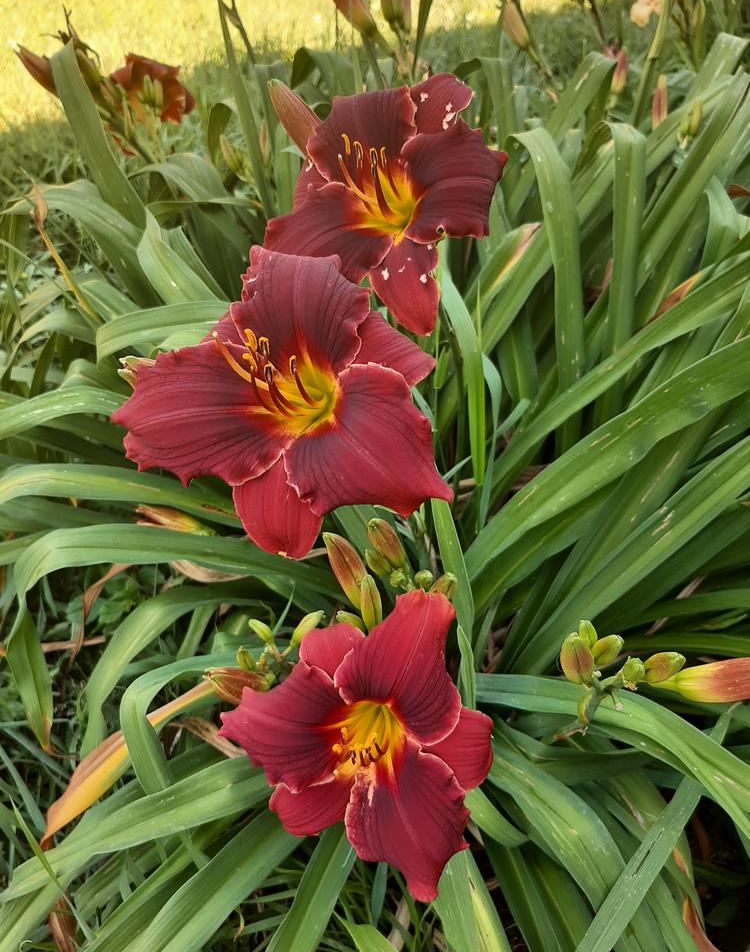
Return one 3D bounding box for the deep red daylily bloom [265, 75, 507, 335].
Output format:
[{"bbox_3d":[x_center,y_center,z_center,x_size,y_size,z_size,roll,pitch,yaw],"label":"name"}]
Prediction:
[{"bbox_3d":[0.007,-0.173,0.480,0.152,0.158,0.085,1,7,8],"label":"deep red daylily bloom"}]

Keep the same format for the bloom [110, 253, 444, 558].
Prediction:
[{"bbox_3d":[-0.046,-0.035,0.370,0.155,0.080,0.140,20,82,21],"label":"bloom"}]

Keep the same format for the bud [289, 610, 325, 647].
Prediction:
[{"bbox_3d":[-0.042,0.097,0.475,0.011,0.031,0.011,43,17,0],"label":"bud"}]

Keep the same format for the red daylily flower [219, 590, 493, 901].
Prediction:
[{"bbox_3d":[-0.009,0.145,0.405,0.145,0.160,0.080,4,3,4],"label":"red daylily flower"}]

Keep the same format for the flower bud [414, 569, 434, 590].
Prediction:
[{"bbox_3d":[0.032,0.066,0.480,0.012,0.013,0.012,4,41,0],"label":"flower bud"}]

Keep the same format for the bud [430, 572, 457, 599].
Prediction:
[{"bbox_3d":[0.043,0.071,0.480,0.013,0.022,0.013,36,21,0],"label":"bud"}]

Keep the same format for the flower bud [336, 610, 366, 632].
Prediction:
[{"bbox_3d":[-0.013,0.084,0.430,0.009,0.024,0.009,-56,22,0],"label":"flower bud"}]

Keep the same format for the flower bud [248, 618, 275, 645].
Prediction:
[{"bbox_3d":[-0.065,0.089,0.430,0.009,0.021,0.009,-45,24,0],"label":"flower bud"}]

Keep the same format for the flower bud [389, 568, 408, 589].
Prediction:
[{"bbox_3d":[0.015,0.066,0.480,0.011,0.013,0.011,-8,41,0],"label":"flower bud"}]

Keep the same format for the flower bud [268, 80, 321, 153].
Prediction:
[{"bbox_3d":[-0.052,-0.233,0.495,0.020,0.073,0.020,-30,18,0],"label":"flower bud"}]

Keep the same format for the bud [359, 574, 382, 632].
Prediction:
[{"bbox_3d":[-0.003,0.072,0.425,0.012,0.034,0.012,-5,27,0],"label":"bud"}]

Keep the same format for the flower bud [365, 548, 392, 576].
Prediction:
[{"bbox_3d":[0.002,0.051,0.440,0.011,0.024,0.011,-44,26,0],"label":"flower bud"}]

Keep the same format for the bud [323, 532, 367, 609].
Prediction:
[{"bbox_3d":[-0.019,0.060,0.470,0.017,0.057,0.017,-29,18,0],"label":"bud"}]

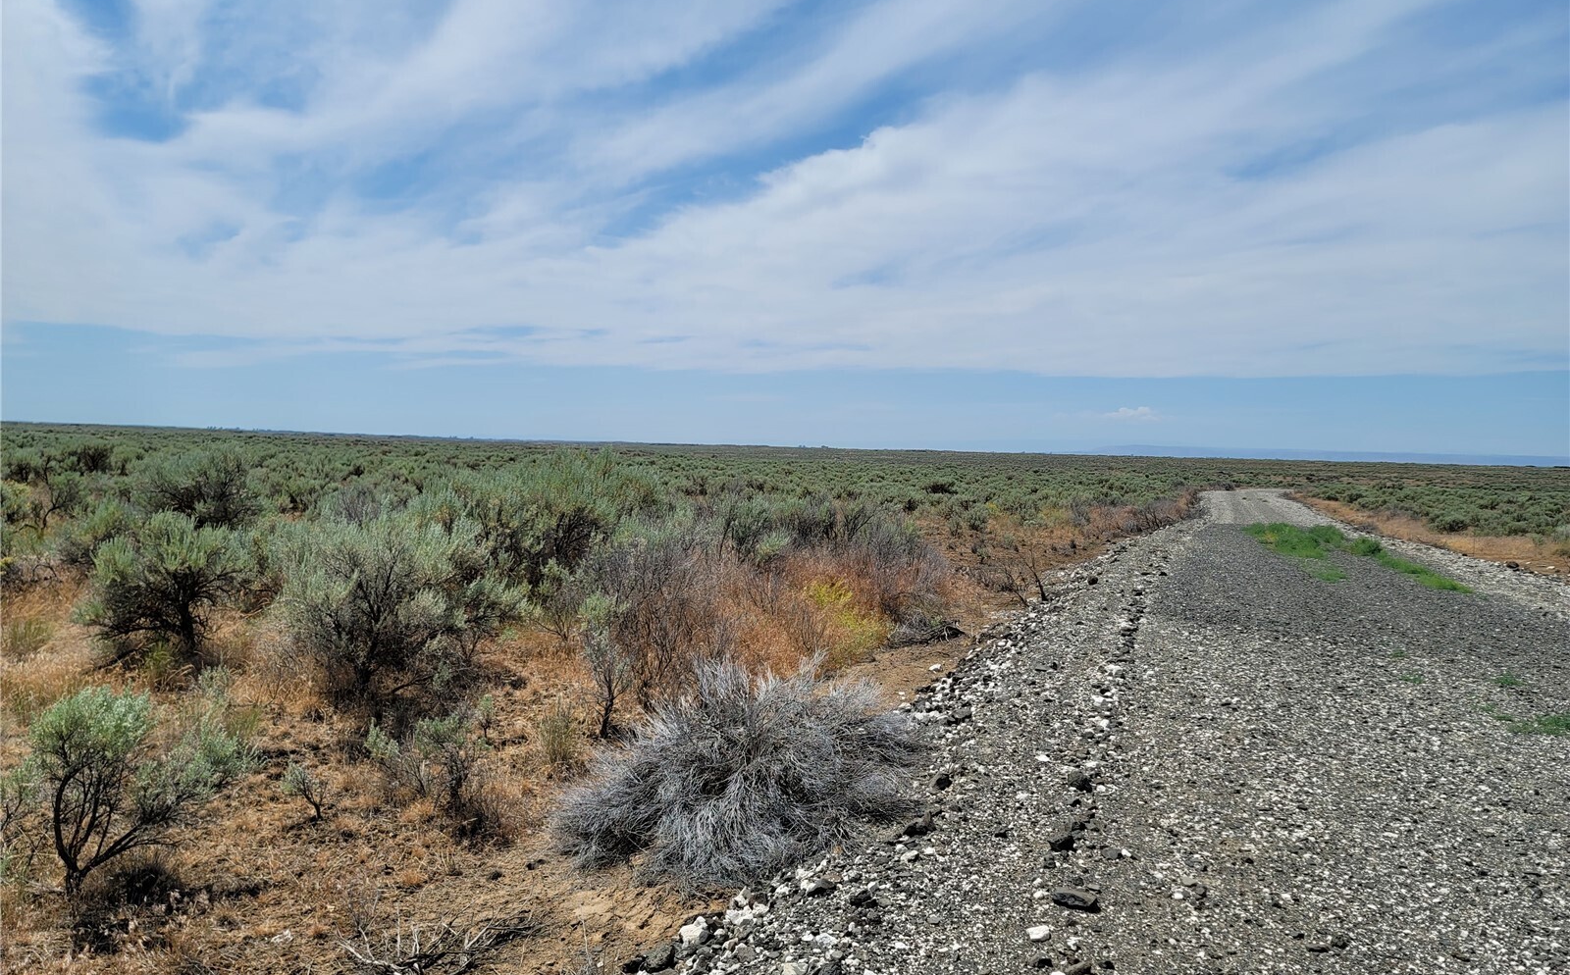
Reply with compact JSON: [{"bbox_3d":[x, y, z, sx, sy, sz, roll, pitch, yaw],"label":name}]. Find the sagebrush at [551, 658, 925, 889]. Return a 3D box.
[{"bbox_3d":[-0.200,1.240,5.130,1.650,0.860,1.420,1,2,-2],"label":"sagebrush"}]

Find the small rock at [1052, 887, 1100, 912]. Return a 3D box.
[{"bbox_3d":[0.996,1.415,3.893,0.160,0.060,0.100,2,2,15],"label":"small rock"}]

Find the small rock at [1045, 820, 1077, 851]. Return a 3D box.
[{"bbox_3d":[1.092,1.375,4.479,0.120,0.095,0.110,2,2,14],"label":"small rock"}]

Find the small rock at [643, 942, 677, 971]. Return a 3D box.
[{"bbox_3d":[-0.432,1.627,3.933,0.118,0.082,0.100,1,2,-6],"label":"small rock"}]

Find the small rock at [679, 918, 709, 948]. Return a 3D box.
[{"bbox_3d":[-0.329,1.617,4.106,0.110,0.096,0.094,1,2,-4],"label":"small rock"}]

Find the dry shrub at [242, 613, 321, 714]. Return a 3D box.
[{"bbox_3d":[-3.394,1.180,7.652,0.497,0.668,0.448,1,2,-24],"label":"dry shrub"}]

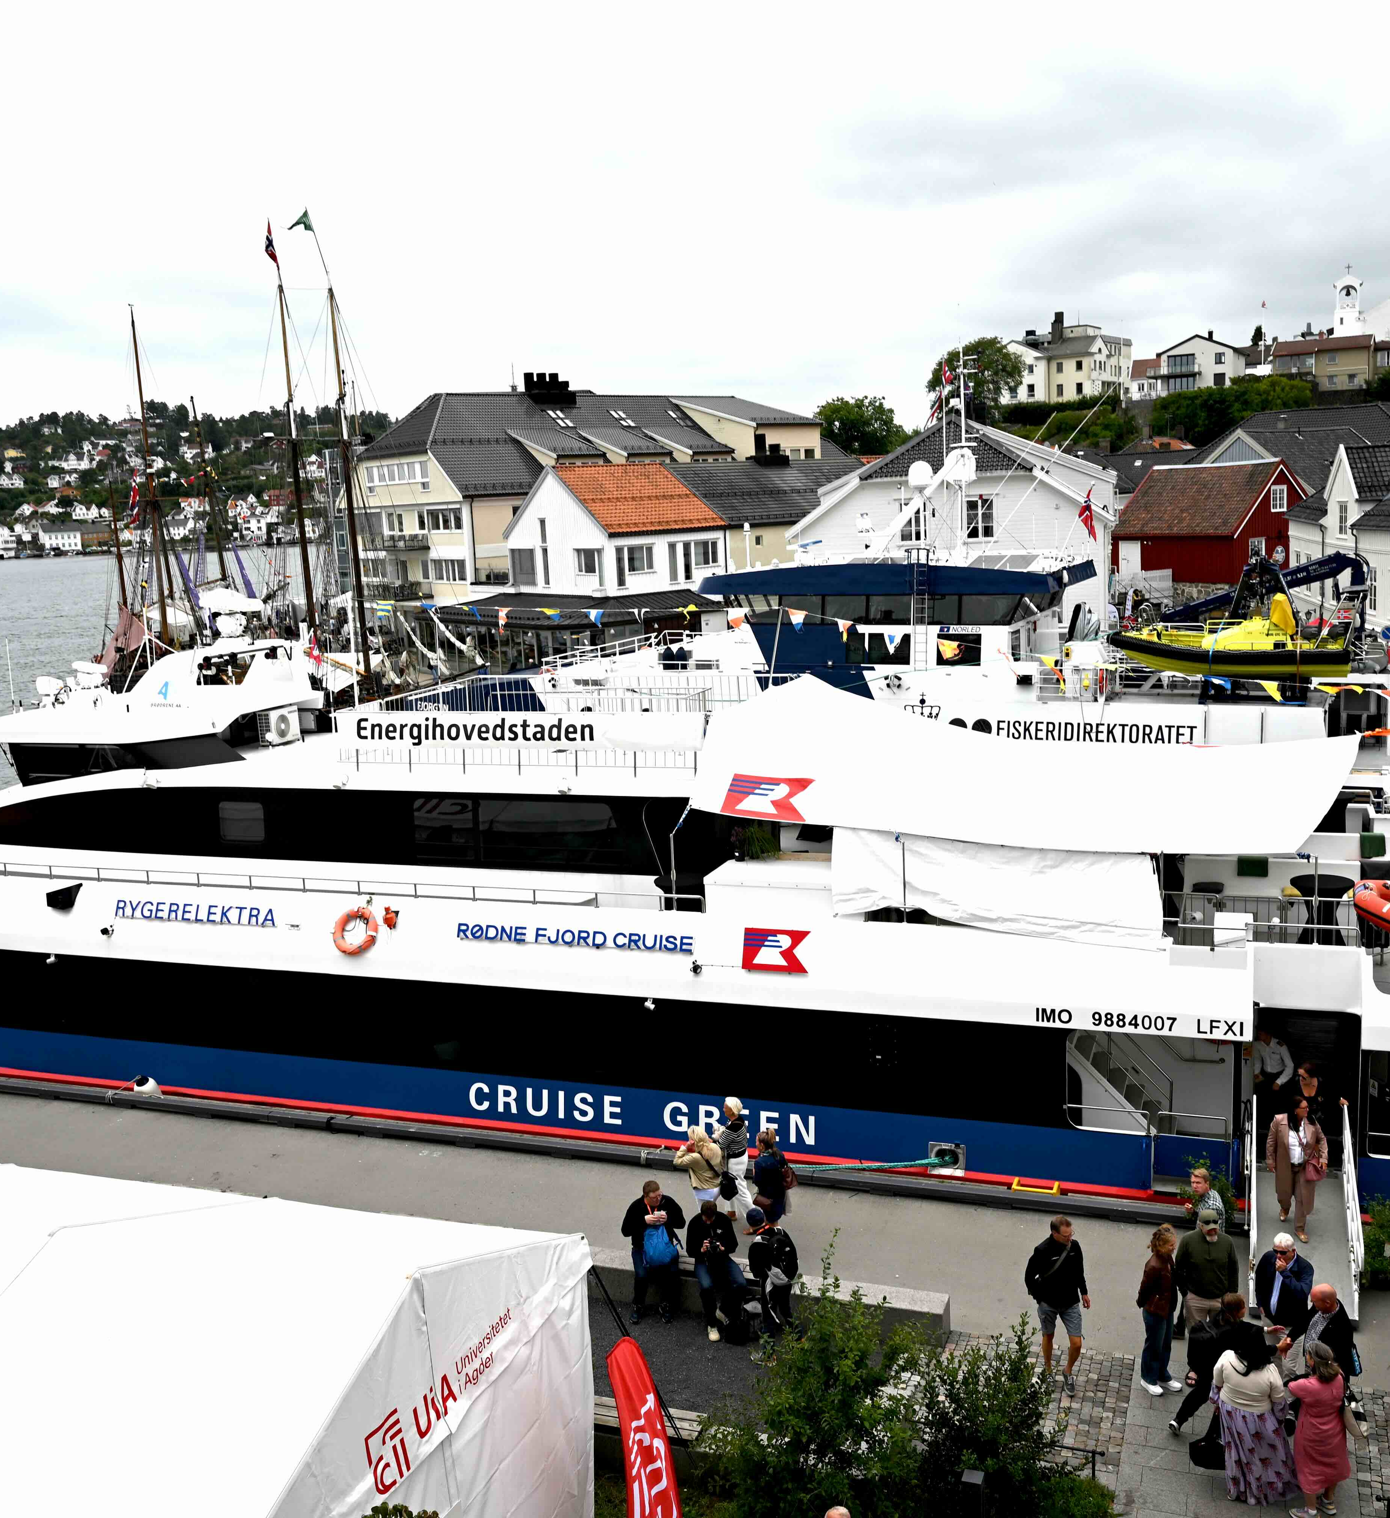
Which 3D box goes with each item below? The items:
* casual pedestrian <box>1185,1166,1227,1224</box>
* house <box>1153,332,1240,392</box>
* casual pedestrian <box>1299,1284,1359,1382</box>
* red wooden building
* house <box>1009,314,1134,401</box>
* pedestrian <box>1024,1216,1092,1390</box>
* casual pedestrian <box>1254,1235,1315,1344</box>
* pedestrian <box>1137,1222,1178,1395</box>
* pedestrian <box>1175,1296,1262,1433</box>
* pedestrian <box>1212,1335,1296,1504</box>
[{"bbox_3d":[5.136,5.005,15.435,0.450,1.790,0.500,-6,10,-18],"label":"casual pedestrian"},{"bbox_3d":[60.100,-46.845,180.578,10.000,7.300,9.300,3,12,28],"label":"house"},{"bbox_3d":[5.526,5.377,13.368,0.520,1.730,0.580,-7,11,-21],"label":"casual pedestrian"},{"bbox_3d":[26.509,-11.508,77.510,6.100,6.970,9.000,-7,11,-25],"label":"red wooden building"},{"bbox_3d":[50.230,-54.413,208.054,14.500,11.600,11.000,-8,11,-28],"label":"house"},{"bbox_3d":[3.779,5.598,15.668,0.620,1.830,0.450,-4,10,-5],"label":"pedestrian"},{"bbox_3d":[5.895,5.598,15.247,0.580,1.780,0.420,3,12,28],"label":"casual pedestrian"},{"bbox_3d":[4.467,5.245,14.506,0.420,1.700,0.480,3,11,30],"label":"pedestrian"},{"bbox_3d":[4.715,5.451,13.610,0.820,1.580,0.520,-2,10,6],"label":"pedestrian"},{"bbox_3d":[4.770,5.570,12.910,0.700,1.580,0.520,0,10,14],"label":"pedestrian"}]

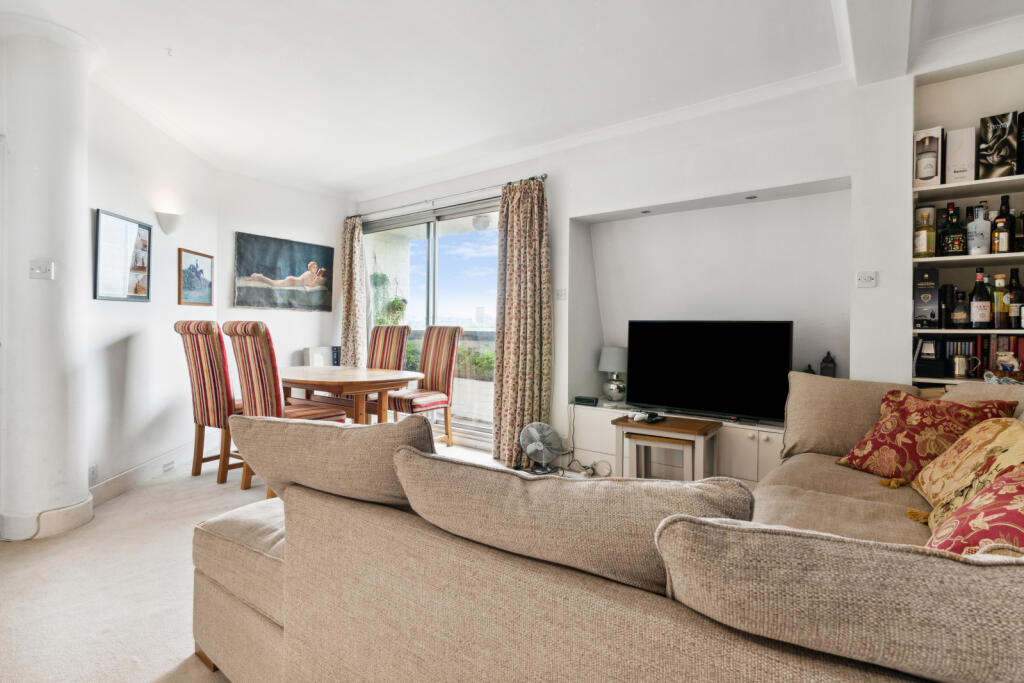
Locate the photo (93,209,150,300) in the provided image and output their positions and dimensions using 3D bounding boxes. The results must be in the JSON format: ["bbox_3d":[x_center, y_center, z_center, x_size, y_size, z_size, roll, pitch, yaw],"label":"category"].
[{"bbox_3d":[-2.311,-0.486,2.717,0.025,0.500,0.435,2,1,-7],"label":"photo"}]

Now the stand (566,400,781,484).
[{"bbox_3d":[1.207,0.693,3.042,1.600,0.470,0.500,1,1,34],"label":"stand"}]

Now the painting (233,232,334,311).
[{"bbox_3d":[-2.110,-0.626,4.292,0.030,0.645,0.915,5,4,37],"label":"painting"}]

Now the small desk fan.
[{"bbox_3d":[0.205,0.751,3.200,0.290,0.350,0.210,1,1,22],"label":"small desk fan"}]

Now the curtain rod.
[{"bbox_3d":[-0.685,-1.218,3.898,2.262,0.055,0.070,1,1,34],"label":"curtain rod"}]

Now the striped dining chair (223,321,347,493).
[{"bbox_3d":[-1.430,0.401,2.867,0.450,1.060,0.580,1,1,39],"label":"striped dining chair"}]

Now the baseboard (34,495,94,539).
[{"bbox_3d":[-2.265,0.885,2.325,0.080,0.130,0.270,1,1,22],"label":"baseboard"}]

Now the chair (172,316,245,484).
[{"bbox_3d":[-1.940,0.396,3.210,0.450,1.060,0.580,1,1,35],"label":"chair"}]

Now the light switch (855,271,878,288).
[{"bbox_3d":[1.846,-0.322,2.359,0.088,0.087,0.012,2,2,35],"label":"light switch"}]

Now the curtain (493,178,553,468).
[{"bbox_3d":[0.091,-0.136,3.483,0.460,2.130,0.140,2,2,35],"label":"curtain"}]

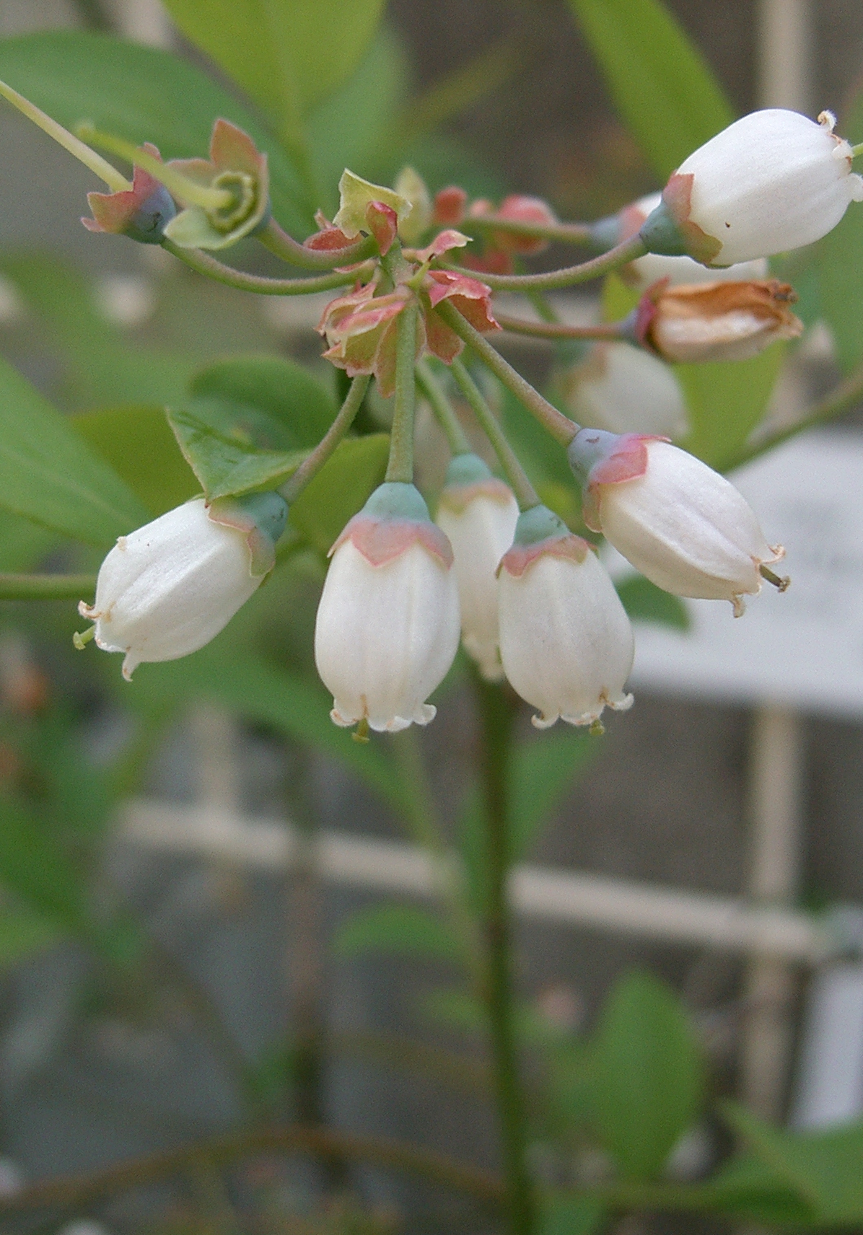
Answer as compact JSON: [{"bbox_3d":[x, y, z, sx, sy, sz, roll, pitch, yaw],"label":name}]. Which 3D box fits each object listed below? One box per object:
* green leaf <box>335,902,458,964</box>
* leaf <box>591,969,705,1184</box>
[{"bbox_3d":[-0.004,0.040,0.235,0.016,0.008,0.012,-3,20,0],"label":"green leaf"},{"bbox_3d":[0.026,0.056,0.230,0.014,0.027,0.009,-3,20,0],"label":"leaf"}]

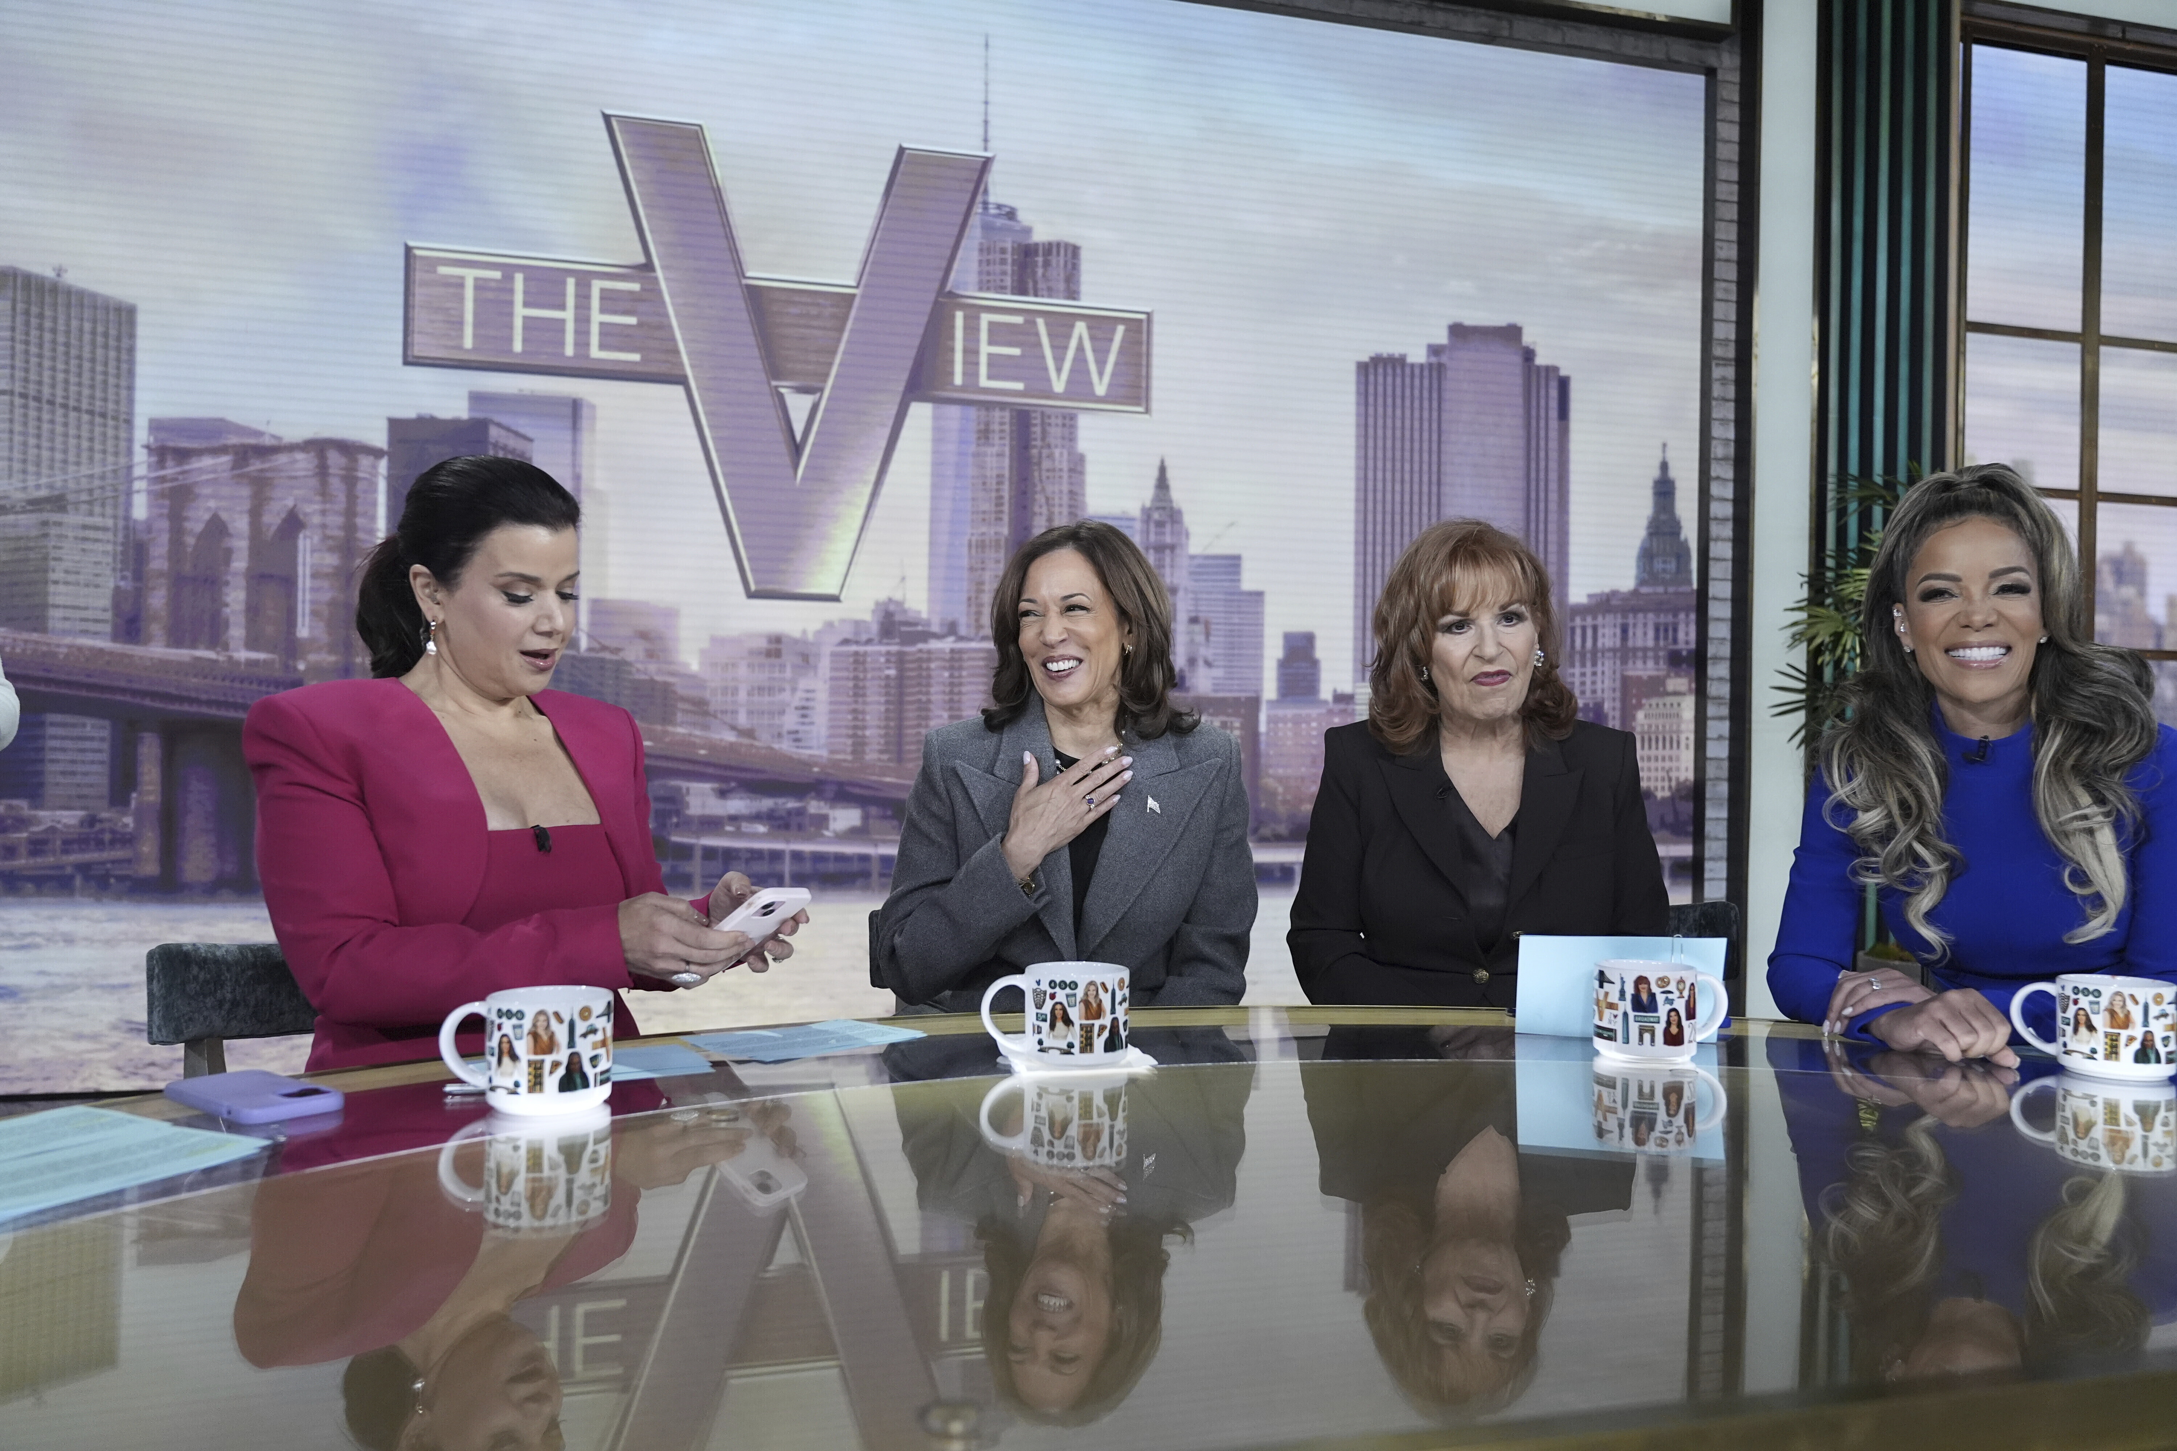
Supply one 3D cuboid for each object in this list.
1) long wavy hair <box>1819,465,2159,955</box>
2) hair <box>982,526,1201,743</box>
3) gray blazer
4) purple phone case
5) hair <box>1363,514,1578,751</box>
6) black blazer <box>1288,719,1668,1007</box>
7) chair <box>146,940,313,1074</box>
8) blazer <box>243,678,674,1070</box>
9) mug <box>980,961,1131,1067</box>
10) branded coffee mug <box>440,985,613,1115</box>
[{"bbox_3d":[0.961,0.002,1.694,0.316,0.510,0.286,0,-2,25],"label":"long wavy hair"},{"bbox_3d":[0.001,-0.106,1.921,0.245,0.267,0.235,0,-2,23],"label":"hair"},{"bbox_3d":[-0.026,0.244,1.871,0.459,0.561,0.367,1,-2,6],"label":"gray blazer"},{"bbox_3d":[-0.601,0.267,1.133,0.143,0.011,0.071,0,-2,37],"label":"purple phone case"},{"bbox_3d":[0.479,-0.097,1.972,0.255,0.296,0.250,1,-2,10],"label":"hair"},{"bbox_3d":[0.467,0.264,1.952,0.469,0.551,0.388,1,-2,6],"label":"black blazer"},{"bbox_3d":[-0.652,0.642,1.636,0.561,0.836,0.510,-1,-2,43],"label":"chair"},{"bbox_3d":[-0.605,0.192,1.581,0.469,0.469,0.428,2,-2,-45],"label":"blazer"},{"bbox_3d":[-0.028,0.244,1.341,0.127,0.079,0.089,1,-2,0],"label":"mug"},{"bbox_3d":[-0.414,0.237,1.154,0.127,0.079,0.089,1,-2,0],"label":"branded coffee mug"}]

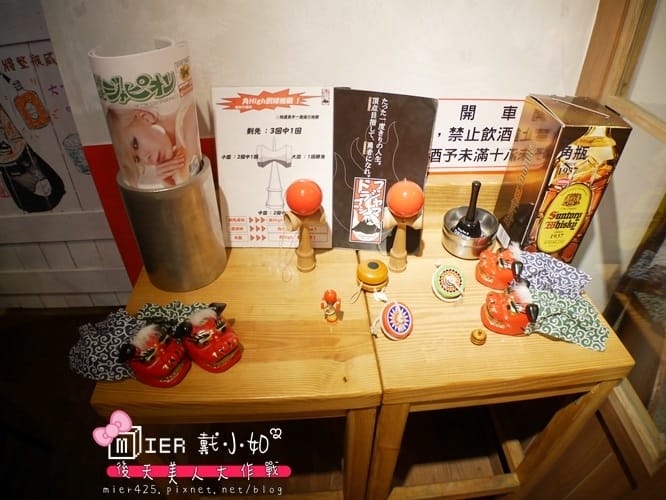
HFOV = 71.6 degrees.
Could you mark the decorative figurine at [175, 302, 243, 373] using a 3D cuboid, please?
[{"bbox_3d":[-0.178,0.131,0.683,0.078,0.055,0.071,-31,48,-34],"label":"decorative figurine"}]

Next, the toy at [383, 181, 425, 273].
[{"bbox_3d":[0.122,-0.039,0.812,0.073,0.182,0.061,6,41,7],"label":"toy"}]

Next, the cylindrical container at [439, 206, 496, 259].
[{"bbox_3d":[0.265,-0.030,0.906,0.104,0.050,0.104,1,38,-1],"label":"cylindrical container"}]

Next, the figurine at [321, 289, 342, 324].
[{"bbox_3d":[-0.004,0.091,0.743,0.031,0.068,0.021,1,40,0],"label":"figurine"}]

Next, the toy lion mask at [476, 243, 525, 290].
[{"bbox_3d":[0.299,0.034,0.823,0.064,0.053,0.069,-11,40,-15],"label":"toy lion mask"}]

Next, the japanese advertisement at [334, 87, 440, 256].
[{"bbox_3d":[0.083,-0.141,0.877,0.195,0.295,0.008,6,12,4],"label":"japanese advertisement"}]

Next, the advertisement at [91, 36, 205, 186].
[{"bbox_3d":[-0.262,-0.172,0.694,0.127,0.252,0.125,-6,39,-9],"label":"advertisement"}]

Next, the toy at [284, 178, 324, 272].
[{"bbox_3d":[-0.048,-0.040,0.809,0.073,0.182,0.061,-12,42,-15],"label":"toy"}]

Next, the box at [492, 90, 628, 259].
[{"bbox_3d":[0.389,-0.112,0.831,0.109,0.283,0.130,-1,38,-4],"label":"box"}]

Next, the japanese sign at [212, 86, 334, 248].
[{"bbox_3d":[-0.104,-0.144,0.857,0.209,0.297,0.008,0,20,-2],"label":"japanese sign"}]

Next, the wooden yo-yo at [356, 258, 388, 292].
[{"bbox_3d":[0.071,0.041,0.820,0.055,0.038,0.055,-2,38,-4],"label":"wooden yo-yo"}]

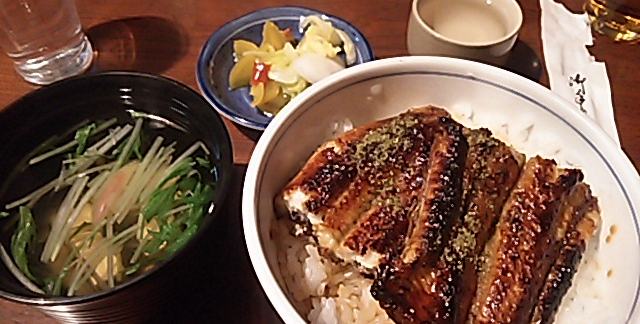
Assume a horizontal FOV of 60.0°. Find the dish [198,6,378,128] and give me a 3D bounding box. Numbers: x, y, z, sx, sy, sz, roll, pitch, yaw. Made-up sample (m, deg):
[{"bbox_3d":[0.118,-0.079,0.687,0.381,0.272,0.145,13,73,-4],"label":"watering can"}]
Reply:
[{"bbox_3d":[-0.021,-0.051,0.356,0.111,0.032,0.111,1,53,-2],"label":"dish"}]

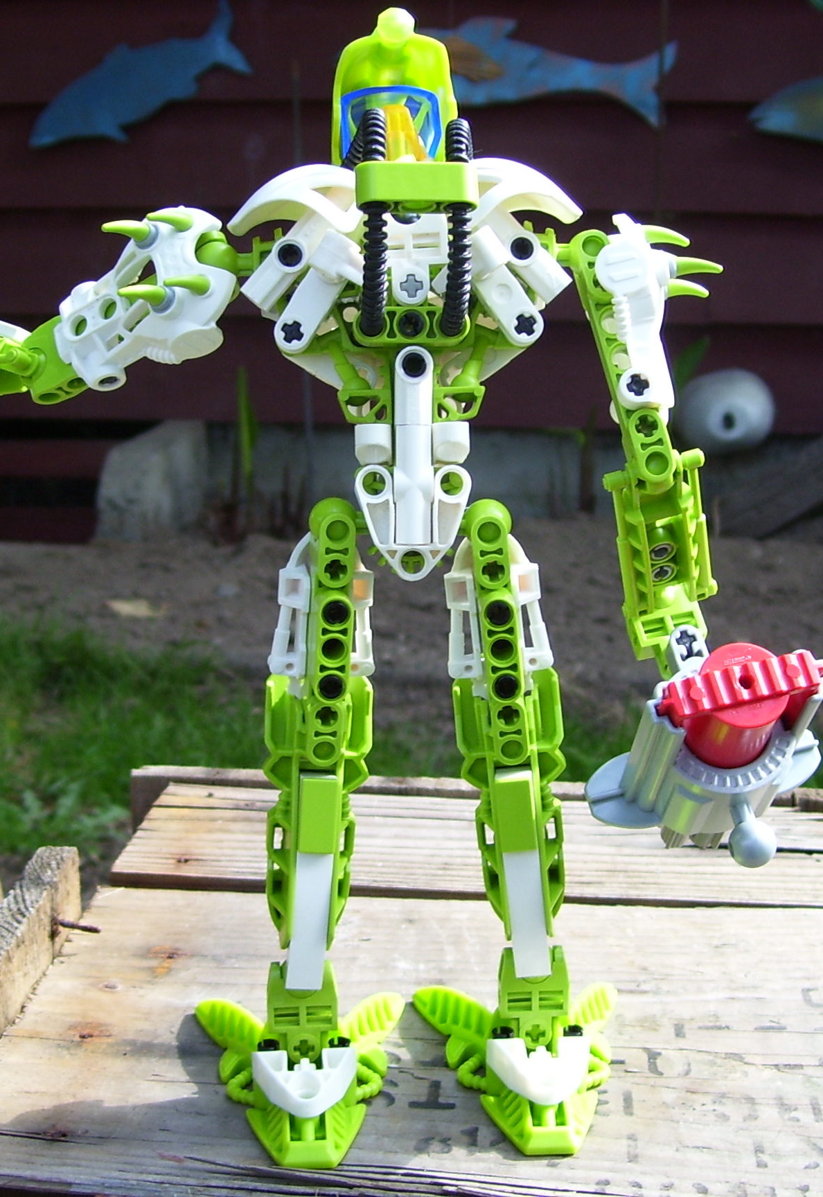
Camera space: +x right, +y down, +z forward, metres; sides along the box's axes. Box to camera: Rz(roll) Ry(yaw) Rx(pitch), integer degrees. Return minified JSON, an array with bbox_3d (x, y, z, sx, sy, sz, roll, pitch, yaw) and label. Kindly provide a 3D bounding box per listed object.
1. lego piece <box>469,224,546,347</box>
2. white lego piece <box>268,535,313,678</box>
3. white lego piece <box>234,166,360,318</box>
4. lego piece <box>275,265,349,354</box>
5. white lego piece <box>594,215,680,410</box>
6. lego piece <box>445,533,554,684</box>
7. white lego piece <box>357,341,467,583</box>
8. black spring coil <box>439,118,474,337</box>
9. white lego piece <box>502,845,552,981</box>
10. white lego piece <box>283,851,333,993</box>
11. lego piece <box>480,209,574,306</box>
[{"bbox_3d":[0.019,-0.063,0.340,0.009,0.024,0.009,-37,10,8],"label":"lego piece"},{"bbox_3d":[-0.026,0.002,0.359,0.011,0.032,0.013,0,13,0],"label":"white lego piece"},{"bbox_3d":[-0.024,-0.074,0.343,0.026,0.031,0.016,0,13,0],"label":"white lego piece"},{"bbox_3d":[-0.020,-0.061,0.341,0.008,0.022,0.007,31,11,-7],"label":"lego piece"},{"bbox_3d":[0.047,-0.060,0.346,0.015,0.041,0.014,-13,13,3],"label":"white lego piece"},{"bbox_3d":[0.019,0.002,0.360,0.024,0.034,0.015,0,13,0],"label":"lego piece"},{"bbox_3d":[0.000,-0.028,0.340,0.024,0.049,0.011,0,13,0],"label":"white lego piece"},{"bbox_3d":[0.009,-0.075,0.334,0.007,0.043,0.013,0,13,0],"label":"black spring coil"},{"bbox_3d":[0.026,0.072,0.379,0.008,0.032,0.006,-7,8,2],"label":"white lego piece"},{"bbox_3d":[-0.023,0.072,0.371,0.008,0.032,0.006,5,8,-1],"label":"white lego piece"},{"bbox_3d":[0.023,-0.071,0.340,0.008,0.024,0.008,-42,10,9],"label":"lego piece"}]

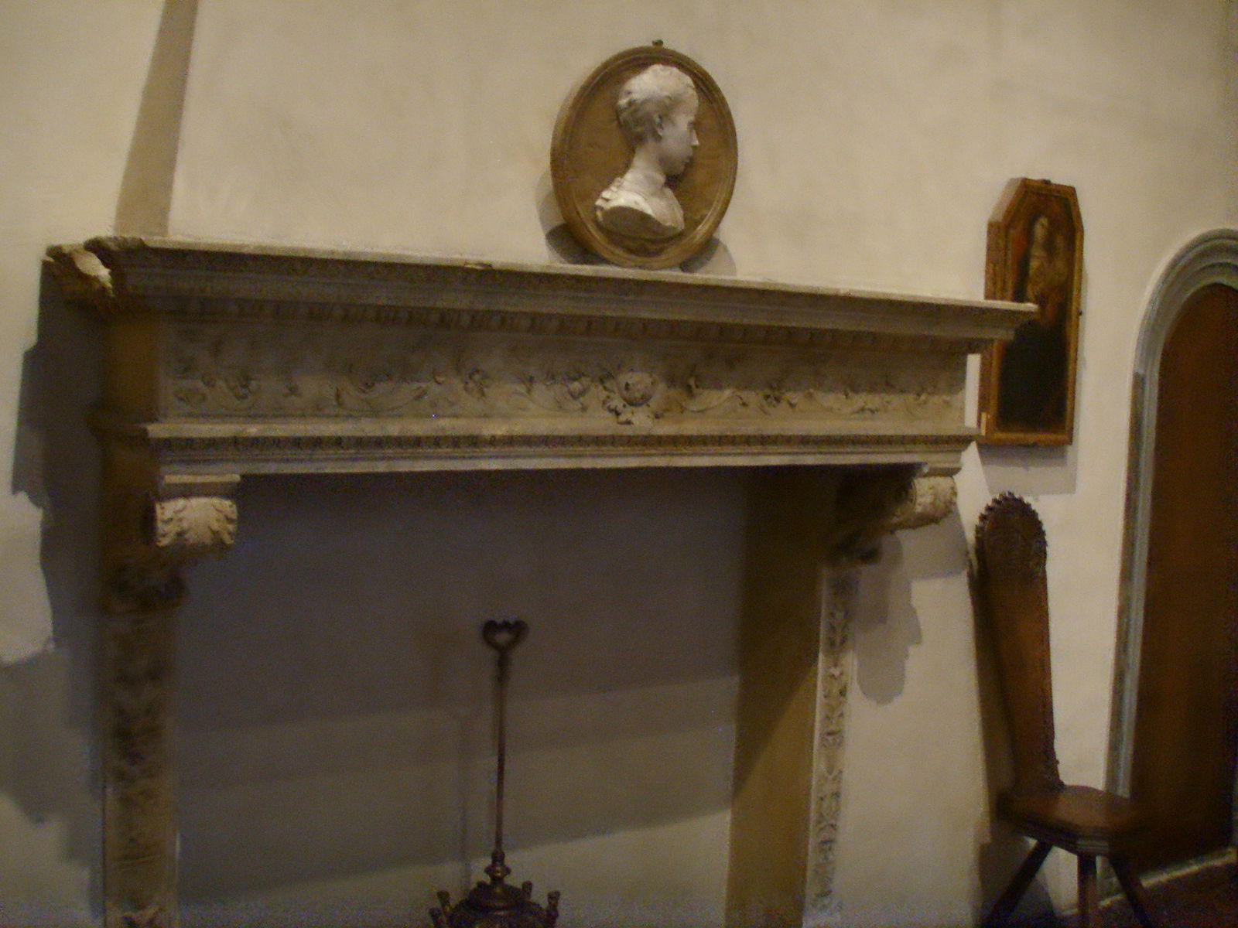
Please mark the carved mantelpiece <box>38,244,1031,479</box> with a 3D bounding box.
[{"bbox_3d":[-0.026,-0.183,2.732,2.031,0.360,0.452,-1,5,-34],"label":"carved mantelpiece"}]

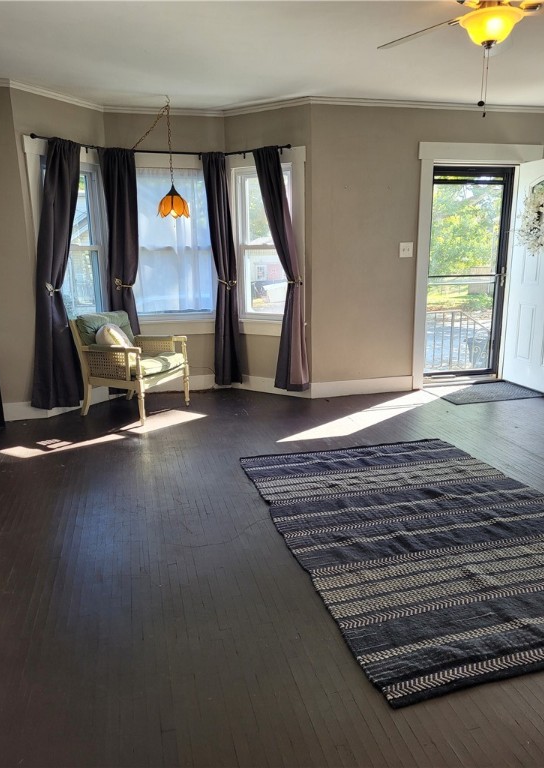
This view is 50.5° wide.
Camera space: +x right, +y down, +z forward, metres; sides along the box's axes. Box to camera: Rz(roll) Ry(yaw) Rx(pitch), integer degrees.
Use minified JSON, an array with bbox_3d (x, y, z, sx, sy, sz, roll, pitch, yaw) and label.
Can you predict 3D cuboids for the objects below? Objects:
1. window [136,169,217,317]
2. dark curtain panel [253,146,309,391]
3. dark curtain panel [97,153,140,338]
[{"bbox_3d":[-0.920,-1.272,5.263,0.725,1.305,0.100,-4,13,-15],"label":"window"},{"bbox_3d":[0.084,-0.962,5.037,0.530,2.090,0.140,7,15,31],"label":"dark curtain panel"},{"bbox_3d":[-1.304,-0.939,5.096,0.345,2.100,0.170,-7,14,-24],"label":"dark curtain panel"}]

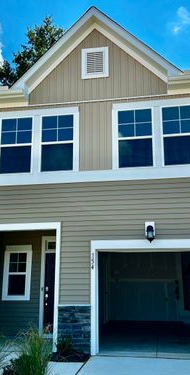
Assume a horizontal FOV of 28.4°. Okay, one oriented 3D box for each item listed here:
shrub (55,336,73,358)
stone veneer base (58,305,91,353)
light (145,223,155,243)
[{"bbox_3d":[-0.617,3.213,7.579,0.352,0.387,0.360,0,-14,0],"label":"shrub"},{"bbox_3d":[-0.431,2.981,7.896,0.718,0.992,0.140,-2,-14,9],"label":"stone veneer base"},{"bbox_3d":[1.184,0.950,8.015,0.212,0.440,0.200,-2,-14,9],"label":"light"}]

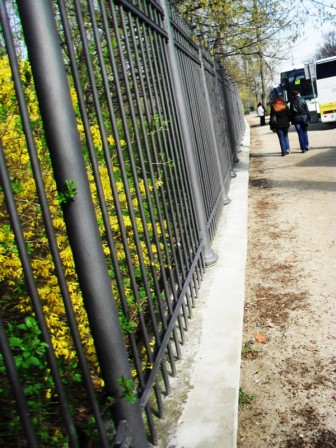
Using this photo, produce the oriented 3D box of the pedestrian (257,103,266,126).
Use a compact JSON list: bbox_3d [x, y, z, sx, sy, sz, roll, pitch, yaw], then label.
[{"bbox_3d":[6.799,-7.949,32.764,0.420,1.630,0.500,-22,17,-40],"label":"pedestrian"}]

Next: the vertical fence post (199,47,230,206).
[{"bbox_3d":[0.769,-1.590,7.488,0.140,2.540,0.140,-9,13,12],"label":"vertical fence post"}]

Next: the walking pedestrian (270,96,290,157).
[{"bbox_3d":[3.313,-2.870,13.257,0.540,1.670,0.450,-9,13,12],"label":"walking pedestrian"}]

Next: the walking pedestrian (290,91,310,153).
[{"bbox_3d":[3.908,-3.018,13.306,0.550,1.740,0.450,-9,13,12],"label":"walking pedestrian"}]

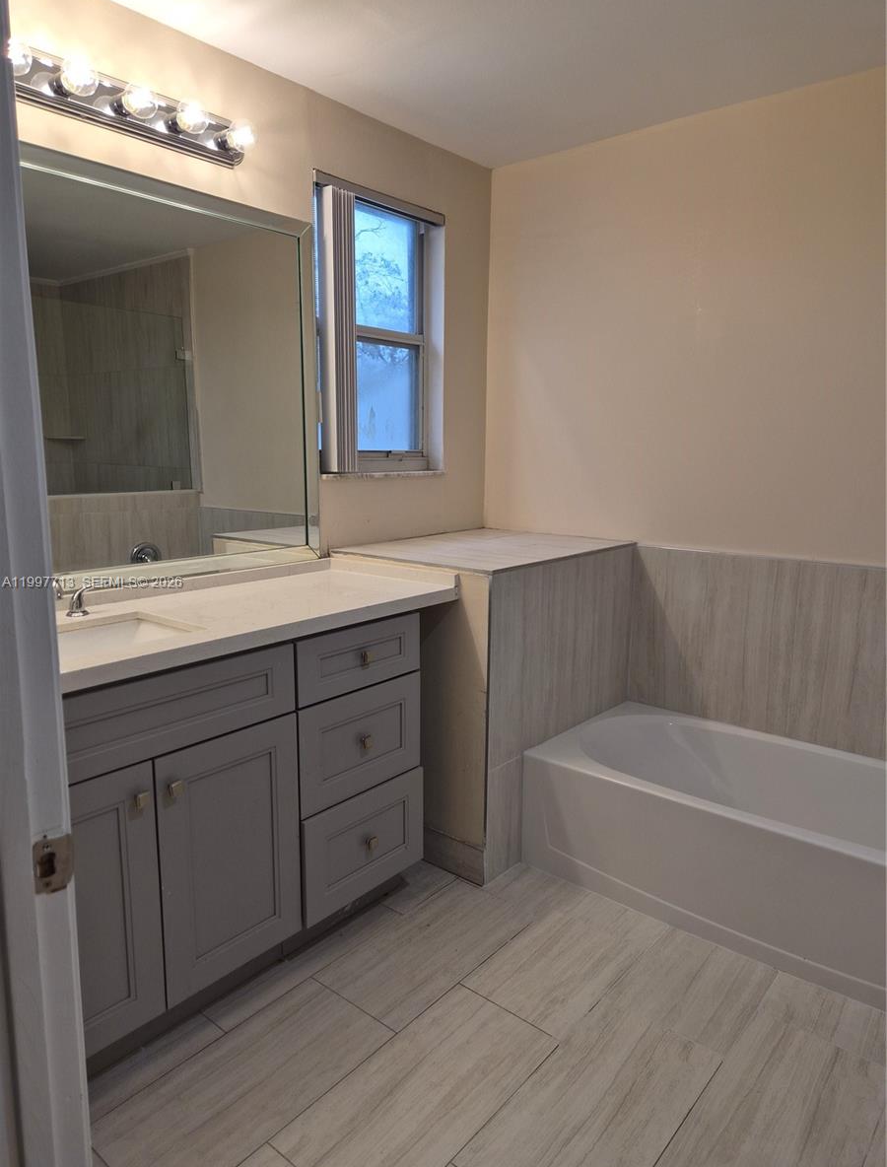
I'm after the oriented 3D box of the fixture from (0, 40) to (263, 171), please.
[{"bbox_3d":[-0.819,-1.205,1.938,0.162,0.116,0.827,9,13,39],"label":"fixture"}]

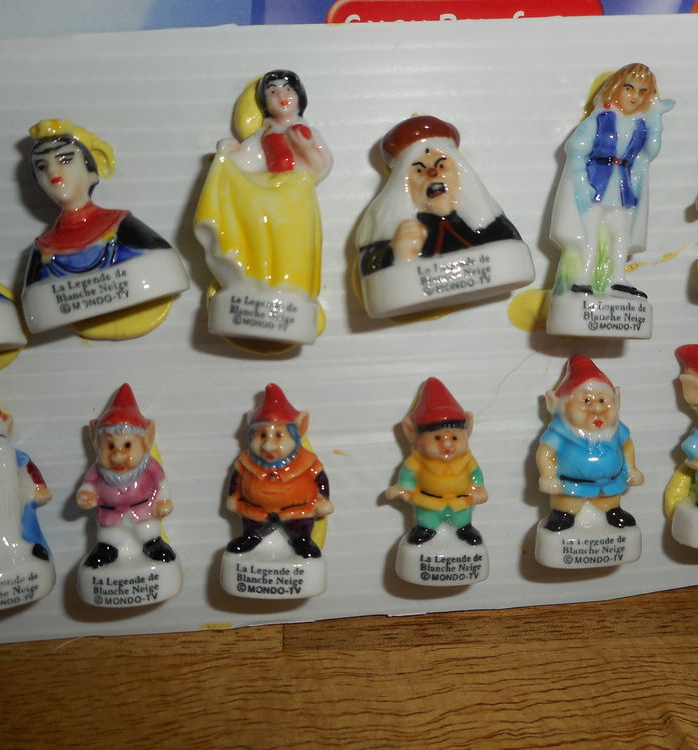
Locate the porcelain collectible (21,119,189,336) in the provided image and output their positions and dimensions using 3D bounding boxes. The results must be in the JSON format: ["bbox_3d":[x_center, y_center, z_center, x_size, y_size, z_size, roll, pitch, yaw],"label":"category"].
[{"bbox_3d":[-0.040,-0.025,0.112,0.025,0.030,0.012,-13,10,-4],"label":"porcelain collectible"}]

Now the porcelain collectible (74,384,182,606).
[{"bbox_3d":[-0.037,0.019,0.120,0.017,0.035,0.013,-1,9,-8],"label":"porcelain collectible"}]

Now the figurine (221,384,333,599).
[{"bbox_3d":[-0.012,0.019,0.121,0.019,0.035,0.013,0,9,-2],"label":"figurine"}]

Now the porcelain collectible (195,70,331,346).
[{"bbox_3d":[-0.014,-0.026,0.114,0.021,0.041,0.014,4,9,-6],"label":"porcelain collectible"}]

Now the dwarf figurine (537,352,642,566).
[{"bbox_3d":[0.036,0.012,0.109,0.017,0.030,0.011,-5,8,-5],"label":"dwarf figurine"}]

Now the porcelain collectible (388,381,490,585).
[{"bbox_3d":[0.013,0.015,0.109,0.016,0.029,0.011,-4,8,-4],"label":"porcelain collectible"}]

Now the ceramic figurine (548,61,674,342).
[{"bbox_3d":[0.039,-0.025,0.104,0.017,0.038,0.012,2,8,-5],"label":"ceramic figurine"}]

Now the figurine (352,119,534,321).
[{"bbox_3d":[0.014,-0.026,0.115,0.026,0.030,0.012,-8,10,-1],"label":"figurine"}]

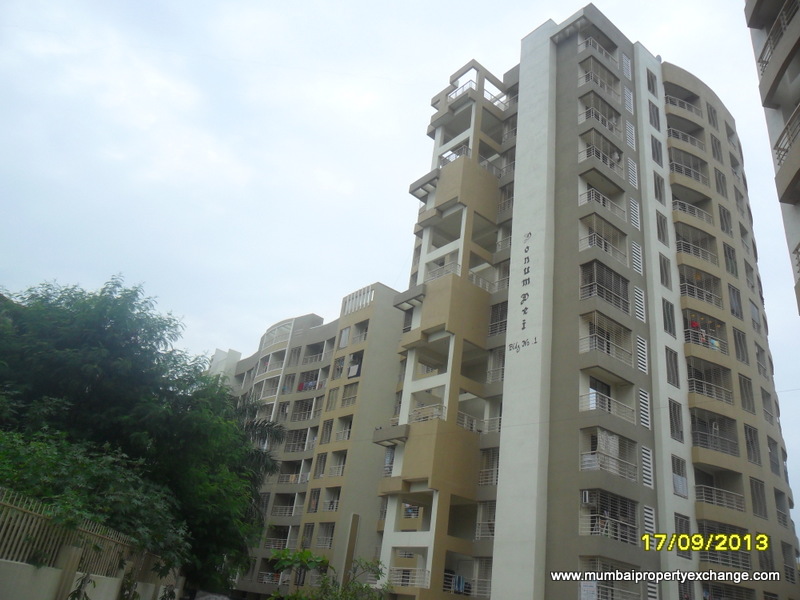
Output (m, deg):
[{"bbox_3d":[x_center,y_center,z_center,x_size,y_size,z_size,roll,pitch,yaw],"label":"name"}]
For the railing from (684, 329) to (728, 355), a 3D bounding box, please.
[{"bbox_3d":[17.715,2.450,35.970,3.272,0.760,0.398,17,-26,-20],"label":"railing"}]

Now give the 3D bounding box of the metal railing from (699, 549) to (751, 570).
[{"bbox_3d":[16.389,12.934,31.225,3.272,0.760,0.398,17,-26,-20],"label":"metal railing"}]

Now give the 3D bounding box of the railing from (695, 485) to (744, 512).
[{"bbox_3d":[16.719,10.324,32.407,3.272,0.760,0.398,17,-26,-20],"label":"railing"}]

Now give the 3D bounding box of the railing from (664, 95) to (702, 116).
[{"bbox_3d":[19.703,-13.272,43.086,3.272,0.760,0.398,17,-26,-20],"label":"railing"}]

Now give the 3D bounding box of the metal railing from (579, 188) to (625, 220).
[{"bbox_3d":[11.644,-5.172,35.707,3.142,0.760,1.034,23,-29,-32],"label":"metal railing"}]

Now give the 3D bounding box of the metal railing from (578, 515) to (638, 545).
[{"bbox_3d":[9.657,10.539,28.596,3.142,0.760,1.034,23,-29,-32],"label":"metal railing"}]

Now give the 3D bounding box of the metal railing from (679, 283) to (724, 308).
[{"bbox_3d":[18.047,-0.182,37.162,3.272,0.760,0.398,17,-26,-20],"label":"metal railing"}]

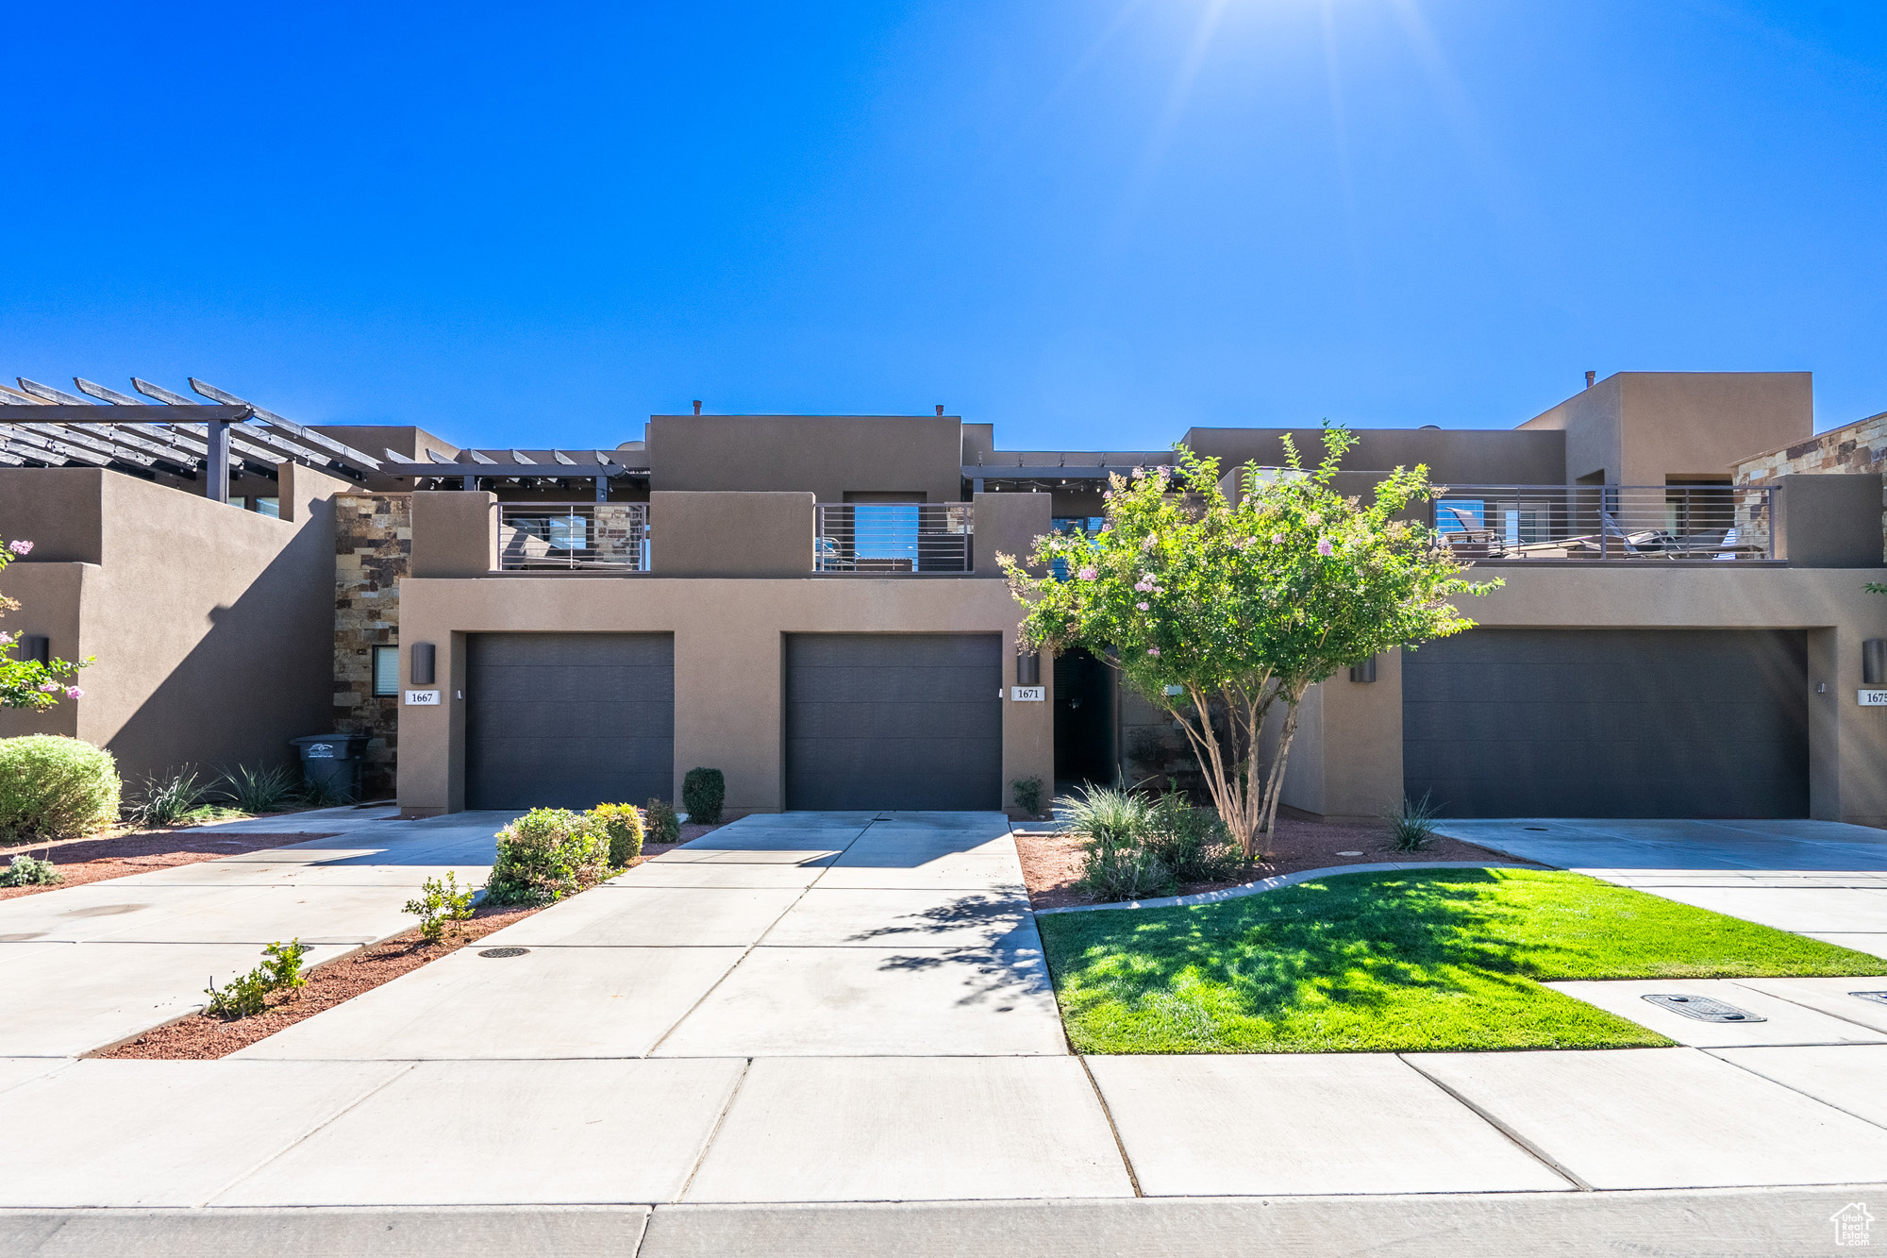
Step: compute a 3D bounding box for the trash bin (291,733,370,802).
[{"bbox_3d":[-9.255,2.111,12.700,0.820,1.080,0.660,0,-3,2],"label":"trash bin"}]

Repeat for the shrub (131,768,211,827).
[{"bbox_3d":[-9.415,2.063,10.200,0.800,0.660,0.800,0,-3,2],"label":"shrub"}]

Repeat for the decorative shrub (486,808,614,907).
[{"bbox_3d":[-3.163,1.779,6.700,0.840,0.660,0.940,0,-3,2],"label":"decorative shrub"}]

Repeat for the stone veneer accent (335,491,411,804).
[{"bbox_3d":[-9.117,0.271,13.400,1.300,4.800,0.300,0,-3,2],"label":"stone veneer accent"}]

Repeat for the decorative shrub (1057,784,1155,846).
[{"bbox_3d":[1.568,1.808,8.000,0.860,0.670,0.820,0,-3,2],"label":"decorative shrub"}]

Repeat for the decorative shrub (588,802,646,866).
[{"bbox_3d":[-3.110,1.929,7.950,0.540,0.580,0.560,0,-3,2],"label":"decorative shrub"}]

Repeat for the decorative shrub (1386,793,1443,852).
[{"bbox_3d":[4.718,1.935,8.400,0.520,0.580,0.520,0,-3,2],"label":"decorative shrub"}]

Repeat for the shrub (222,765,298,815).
[{"bbox_3d":[-9.127,2.137,11.200,0.840,0.650,0.840,0,-3,2],"label":"shrub"}]

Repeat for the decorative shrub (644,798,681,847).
[{"bbox_3d":[-3.022,2.066,9.000,0.410,0.480,0.420,0,-3,2],"label":"decorative shrub"}]

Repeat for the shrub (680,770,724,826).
[{"bbox_3d":[-3.038,2.107,10.600,0.520,0.680,0.520,0,-3,2],"label":"shrub"}]

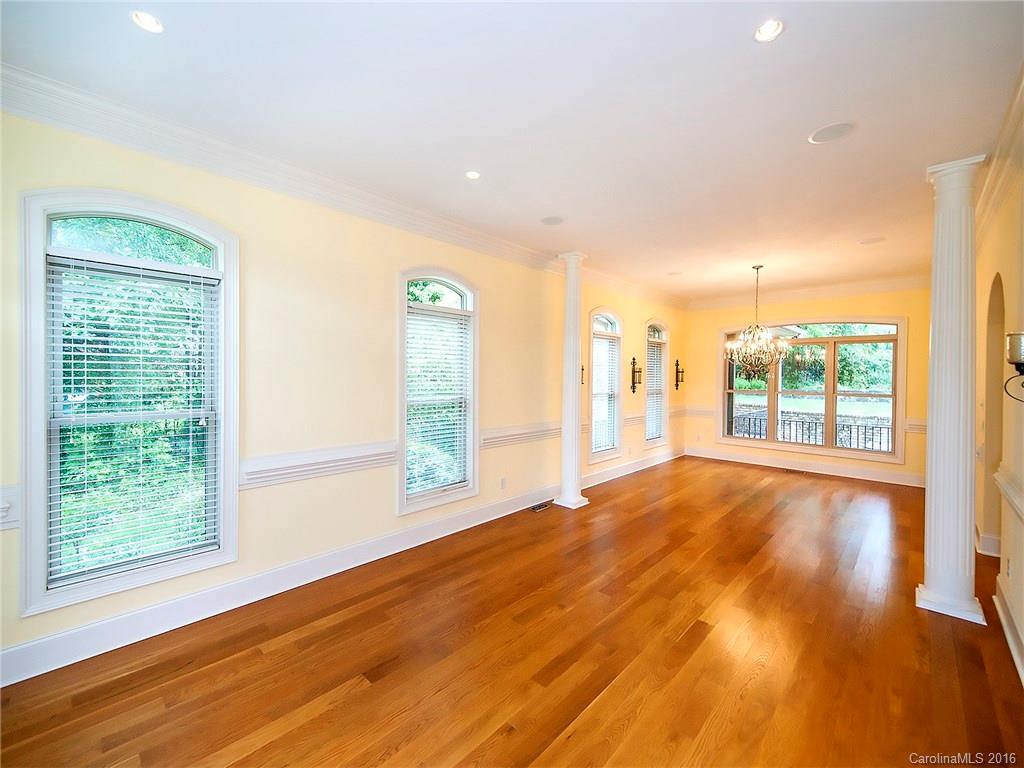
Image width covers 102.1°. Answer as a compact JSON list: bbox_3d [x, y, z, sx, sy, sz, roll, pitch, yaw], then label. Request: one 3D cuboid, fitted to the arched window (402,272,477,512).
[{"bbox_3d":[-0.674,0.039,3.908,0.112,2.179,0.905,2,2,44],"label":"arched window"}]

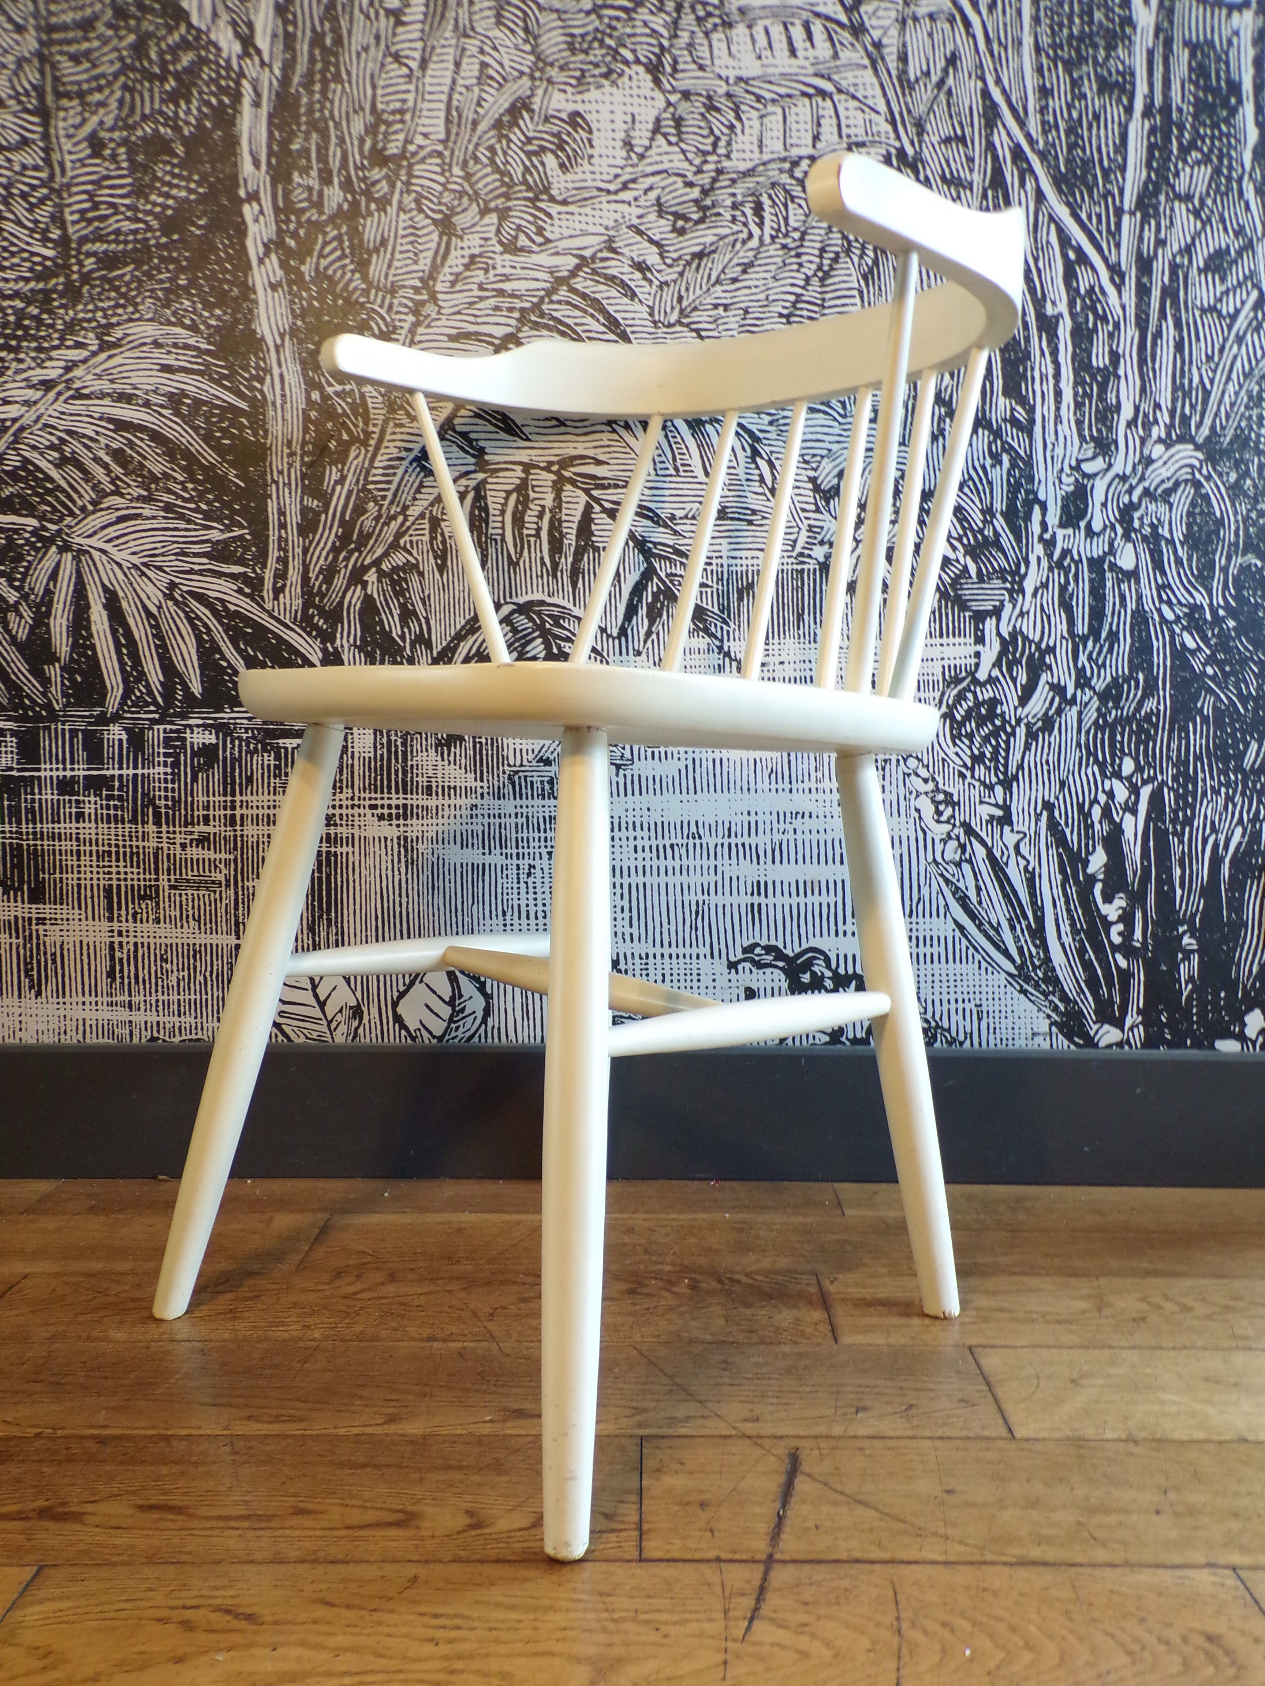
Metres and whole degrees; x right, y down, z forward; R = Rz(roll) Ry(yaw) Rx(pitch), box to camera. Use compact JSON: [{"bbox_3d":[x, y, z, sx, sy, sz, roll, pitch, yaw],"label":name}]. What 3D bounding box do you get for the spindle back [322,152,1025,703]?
[{"bbox_3d":[0.053,-0.258,1.024,0.496,0.330,0.355,4,6,44],"label":"spindle back"}]

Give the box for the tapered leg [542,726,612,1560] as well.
[{"bbox_3d":[-0.030,0.147,0.728,0.037,0.434,0.037,1,-11,0],"label":"tapered leg"}]

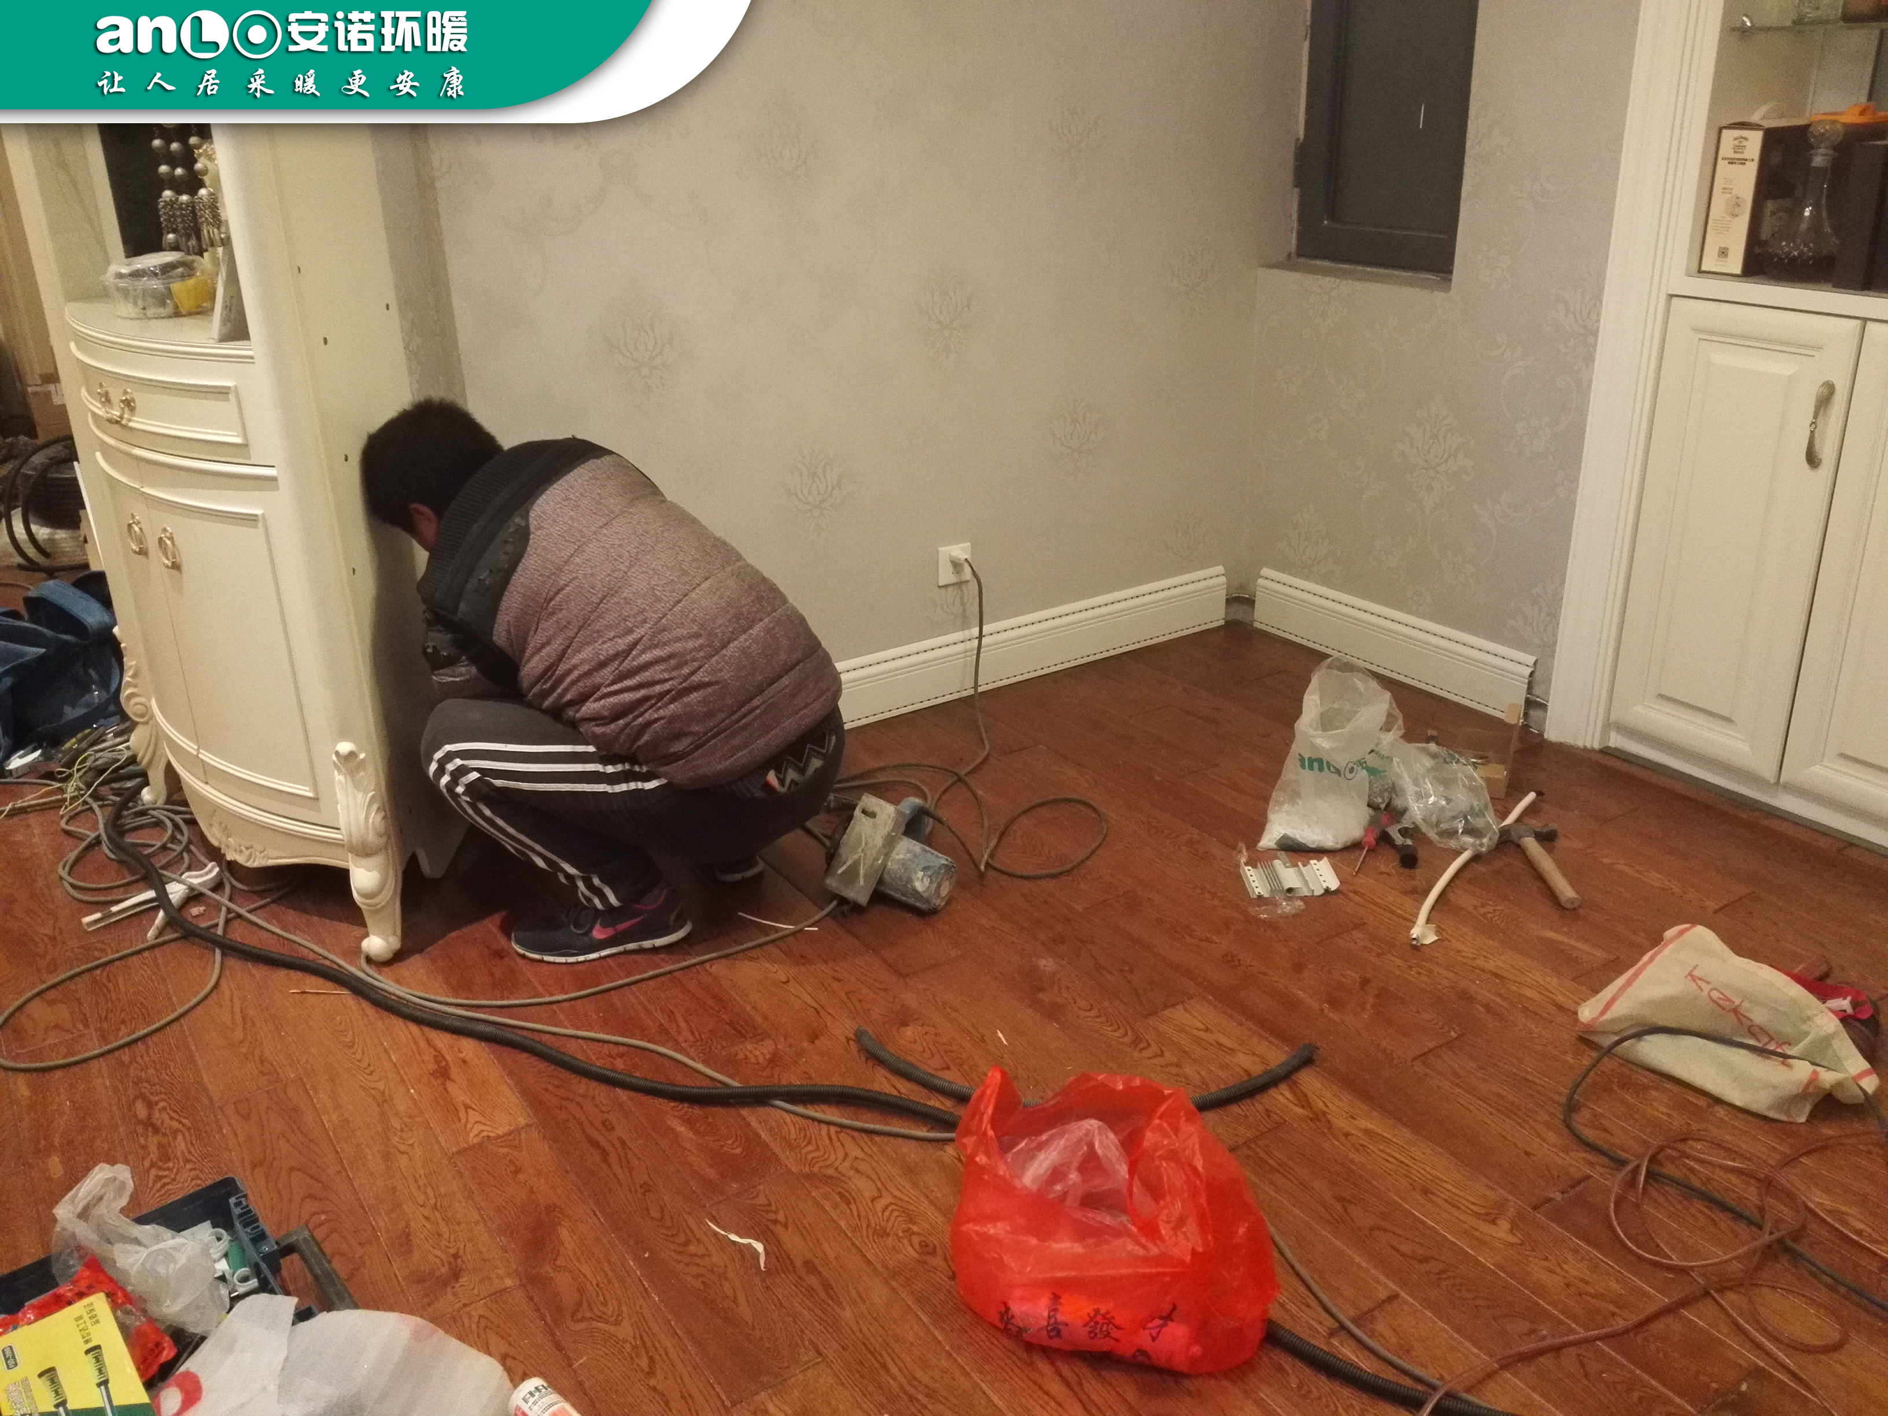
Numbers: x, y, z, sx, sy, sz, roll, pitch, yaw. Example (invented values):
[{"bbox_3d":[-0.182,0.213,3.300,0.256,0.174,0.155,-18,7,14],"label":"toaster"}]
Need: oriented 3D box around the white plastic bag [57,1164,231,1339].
[{"bbox_3d":[-0.897,0.611,1.775,0.160,0.150,0.150,-10,24,-19],"label":"white plastic bag"}]

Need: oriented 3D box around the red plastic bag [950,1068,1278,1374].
[{"bbox_3d":[0.197,0.561,1.821,0.330,0.225,0.260,6,24,20],"label":"red plastic bag"}]

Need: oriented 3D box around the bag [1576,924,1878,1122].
[{"bbox_3d":[1.133,0.427,2.246,0.340,0.090,0.300,19,30,42],"label":"bag"}]

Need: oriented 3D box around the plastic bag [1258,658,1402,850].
[{"bbox_3d":[0.696,0.080,2.858,0.250,0.300,0.190,3,23,13],"label":"plastic bag"}]

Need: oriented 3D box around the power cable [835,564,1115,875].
[{"bbox_3d":[0.068,0.000,3.054,0.490,0.345,0.760,-16,26,-30],"label":"power cable"}]

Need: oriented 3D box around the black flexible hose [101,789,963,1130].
[{"bbox_3d":[-0.894,0.393,2.584,2.099,0.045,0.299,14,27,34],"label":"black flexible hose"}]

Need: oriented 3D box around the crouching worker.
[{"bbox_3d":[-0.533,-0.071,2.588,0.710,0.870,0.480,0,22,4],"label":"crouching worker"}]

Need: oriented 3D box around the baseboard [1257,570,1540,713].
[{"bbox_3d":[0.989,-0.148,3.542,0.030,0.155,0.800,-16,26,-30],"label":"baseboard"}]

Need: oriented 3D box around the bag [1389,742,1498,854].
[{"bbox_3d":[0.909,0.153,2.870,0.170,0.140,0.190,3,23,13],"label":"bag"}]

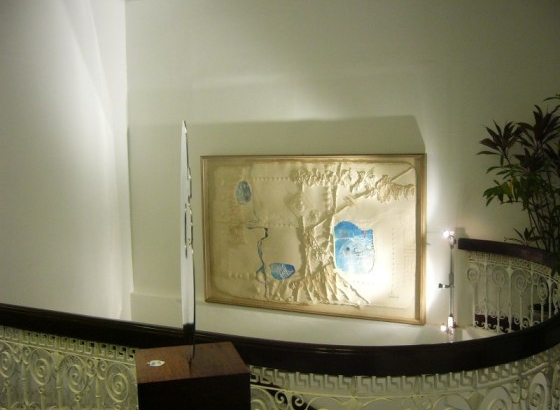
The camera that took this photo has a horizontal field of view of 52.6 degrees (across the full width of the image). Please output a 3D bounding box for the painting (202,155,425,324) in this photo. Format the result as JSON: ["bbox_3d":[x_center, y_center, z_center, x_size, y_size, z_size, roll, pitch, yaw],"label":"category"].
[{"bbox_3d":[0.264,0.292,5.575,2.310,1.550,0.080,1,6,23],"label":"painting"}]

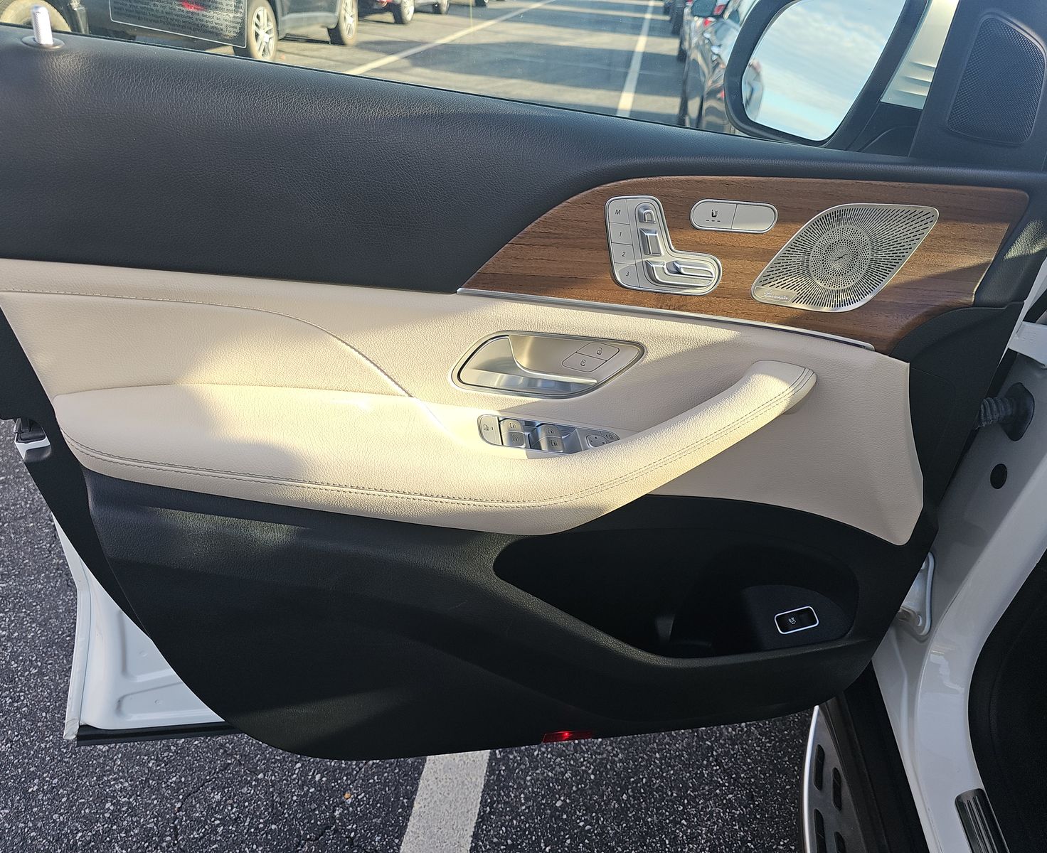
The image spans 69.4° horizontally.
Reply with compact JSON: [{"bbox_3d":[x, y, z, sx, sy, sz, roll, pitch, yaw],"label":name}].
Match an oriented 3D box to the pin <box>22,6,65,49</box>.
[{"bbox_3d":[-0.323,-0.268,0.509,0.025,0.028,0.025,-1,33,-11],"label":"pin"}]

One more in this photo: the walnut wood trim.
[{"bbox_3d":[0.212,-0.152,0.695,0.530,0.162,0.045,2,33,-13],"label":"walnut wood trim"}]

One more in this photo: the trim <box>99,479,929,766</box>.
[{"bbox_3d":[0.062,0.203,0.803,0.880,0.400,0.130,-1,33,-11],"label":"trim"}]

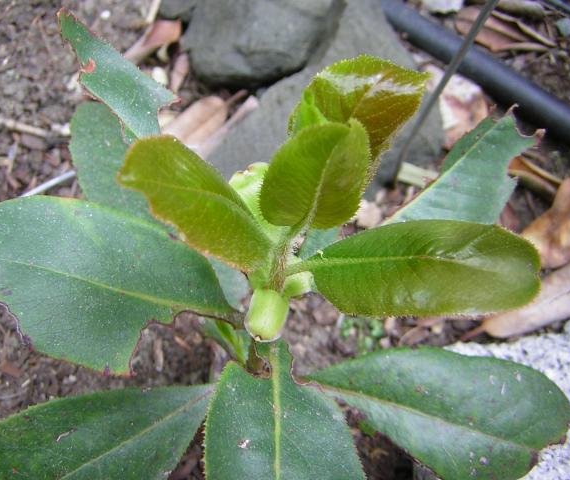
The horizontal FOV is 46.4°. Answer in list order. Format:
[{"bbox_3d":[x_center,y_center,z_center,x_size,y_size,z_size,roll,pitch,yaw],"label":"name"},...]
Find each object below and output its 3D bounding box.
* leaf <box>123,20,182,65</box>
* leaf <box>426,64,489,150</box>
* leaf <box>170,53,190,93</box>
[{"bbox_3d":[-0.095,-0.139,0.471,0.020,0.012,0.051,40,63,21],"label":"leaf"},{"bbox_3d":[0.116,-0.089,0.446,0.040,0.016,0.070,15,57,7],"label":"leaf"},{"bbox_3d":[-0.073,-0.115,0.458,0.011,0.005,0.041,4,57,0],"label":"leaf"}]

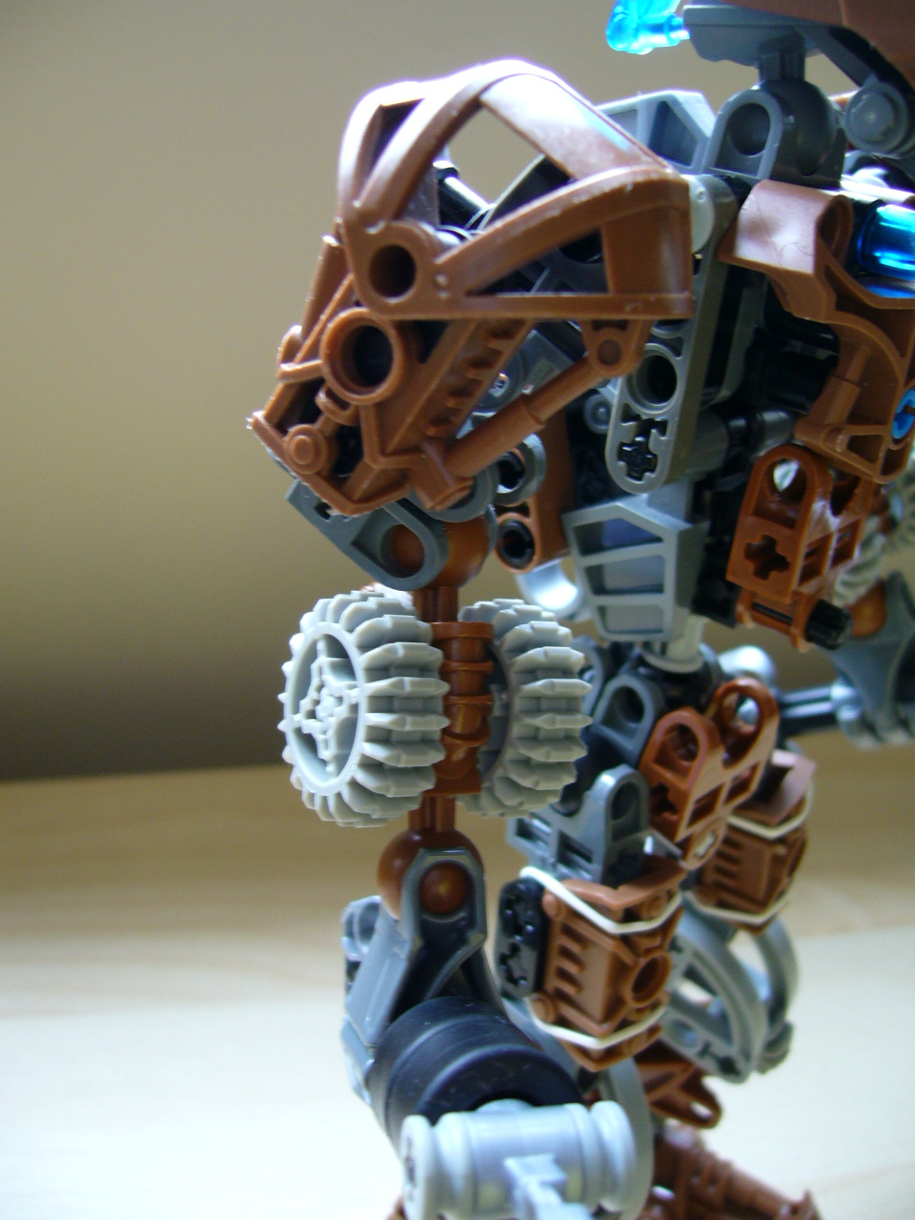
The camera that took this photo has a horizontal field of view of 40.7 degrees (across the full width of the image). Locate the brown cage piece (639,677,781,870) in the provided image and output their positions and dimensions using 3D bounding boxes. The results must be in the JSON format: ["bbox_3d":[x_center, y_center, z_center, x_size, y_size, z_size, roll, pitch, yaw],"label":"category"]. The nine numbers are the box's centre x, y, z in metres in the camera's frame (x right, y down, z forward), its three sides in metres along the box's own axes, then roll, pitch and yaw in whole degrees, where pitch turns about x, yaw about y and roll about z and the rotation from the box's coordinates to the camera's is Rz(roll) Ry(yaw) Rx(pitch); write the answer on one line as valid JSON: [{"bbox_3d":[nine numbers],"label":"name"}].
[{"bbox_3d":[0.030,0.020,0.151,0.007,0.024,0.016,32,34,34],"label":"brown cage piece"}]

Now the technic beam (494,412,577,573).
[{"bbox_3d":[0.009,-0.017,0.150,0.007,0.024,0.008,5,20,44],"label":"technic beam"}]

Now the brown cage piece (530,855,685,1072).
[{"bbox_3d":[0.019,0.043,0.156,0.012,0.024,0.013,-13,27,-38],"label":"brown cage piece"}]

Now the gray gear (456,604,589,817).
[{"bbox_3d":[0.004,0.010,0.125,0.008,0.022,0.022,2,-1,-33],"label":"gray gear"}]

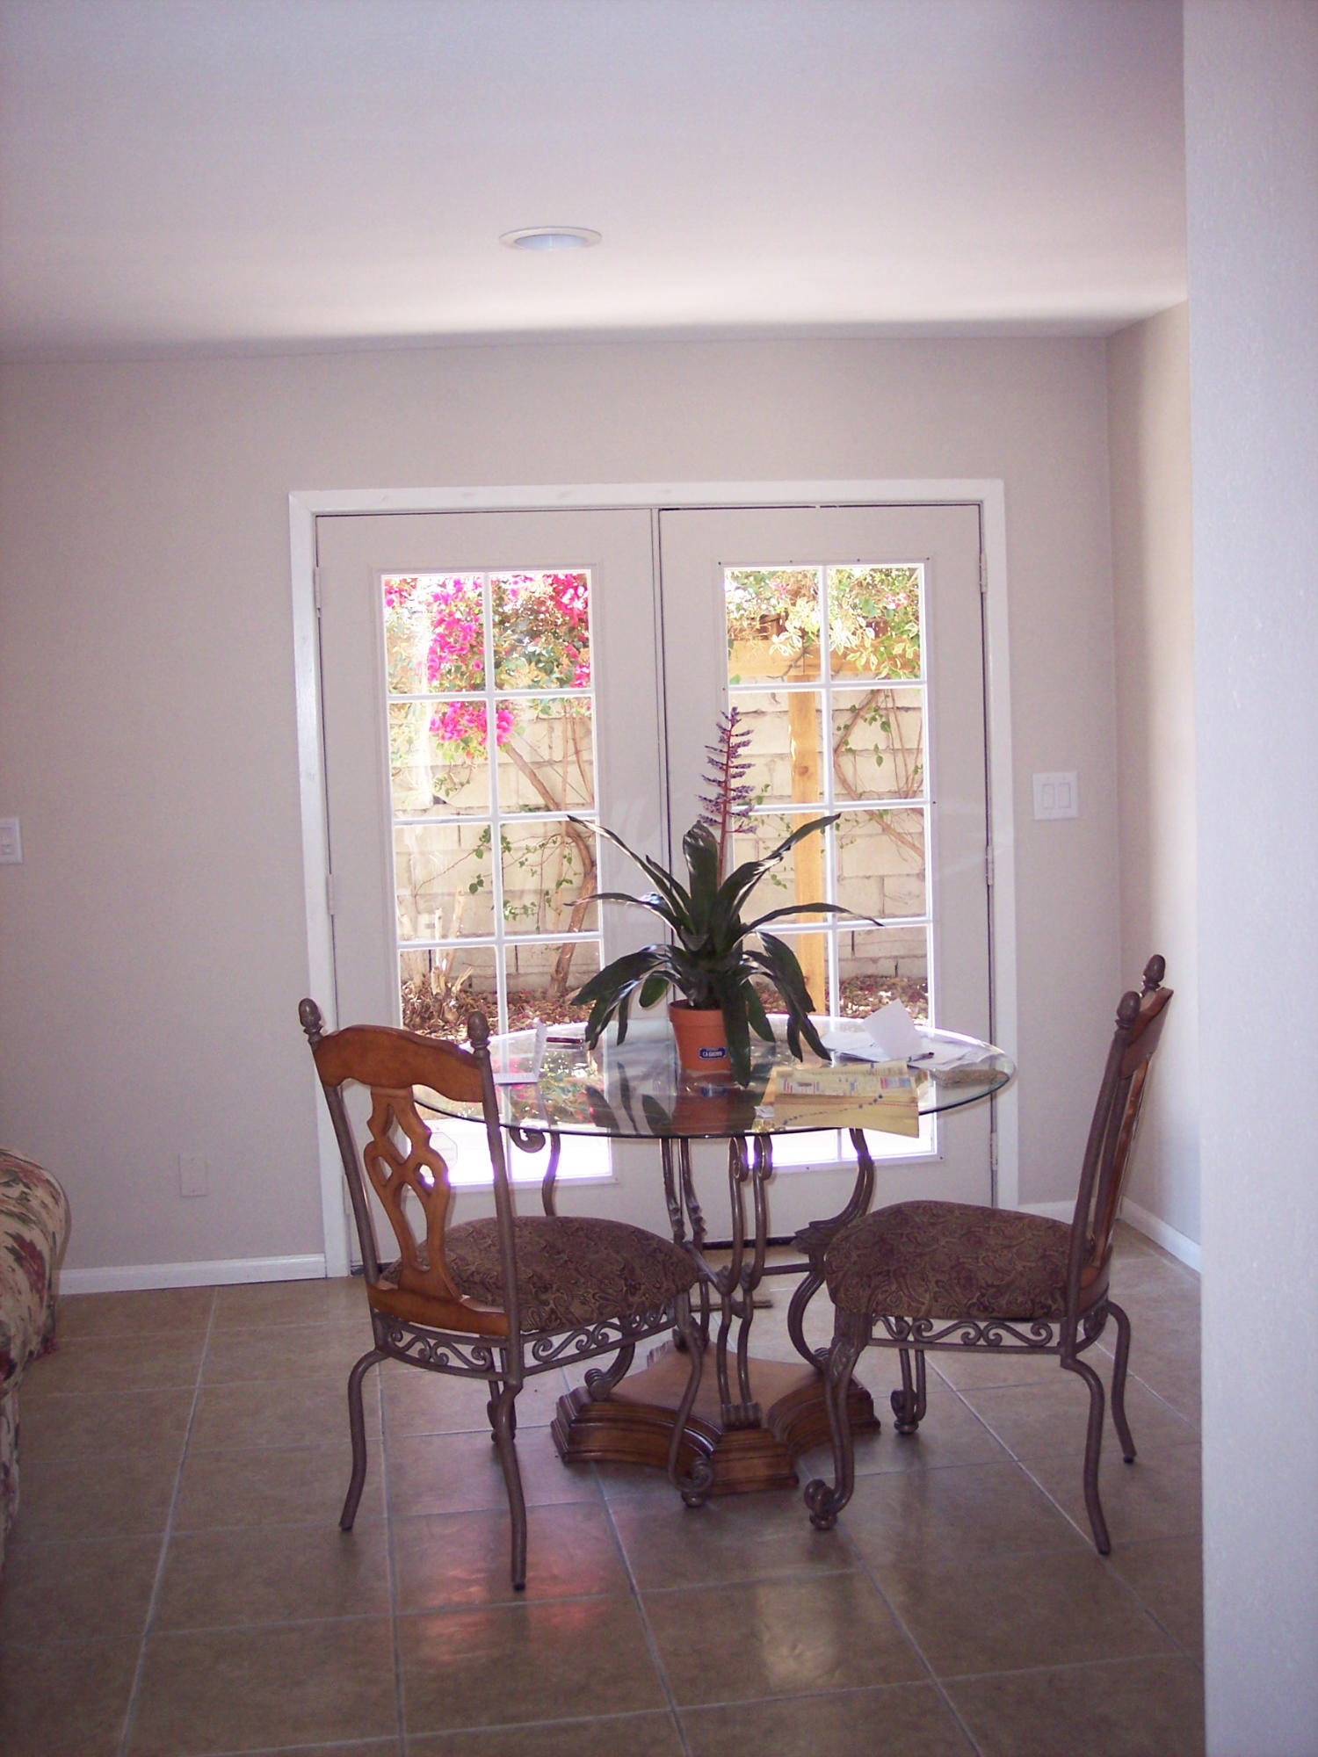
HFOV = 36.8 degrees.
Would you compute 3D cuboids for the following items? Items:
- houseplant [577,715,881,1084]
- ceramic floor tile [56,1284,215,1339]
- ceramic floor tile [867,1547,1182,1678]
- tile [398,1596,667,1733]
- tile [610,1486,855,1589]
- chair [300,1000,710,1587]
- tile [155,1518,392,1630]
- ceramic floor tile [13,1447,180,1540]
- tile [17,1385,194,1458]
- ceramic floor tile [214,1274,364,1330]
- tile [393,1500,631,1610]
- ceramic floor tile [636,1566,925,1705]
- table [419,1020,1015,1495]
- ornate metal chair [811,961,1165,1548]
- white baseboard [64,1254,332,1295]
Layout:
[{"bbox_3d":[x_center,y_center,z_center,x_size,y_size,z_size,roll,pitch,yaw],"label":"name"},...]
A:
[{"bbox_3d":[0.140,0.024,4.018,0.648,0.727,0.580,-2,5,-9],"label":"houseplant"},{"bbox_3d":[-1.337,1.122,5.074,0.406,0.010,0.406,-2,5,-9],"label":"ceramic floor tile"},{"bbox_3d":[0.603,1.220,3.289,0.406,0.010,0.406,-2,5,-9],"label":"ceramic floor tile"},{"bbox_3d":[-0.211,1.257,3.175,0.406,0.010,0.406,-2,5,-9],"label":"tile"},{"bbox_3d":[0.132,1.206,3.642,0.406,0.010,0.406,-2,5,-9],"label":"tile"},{"bbox_3d":[-0.297,0.698,3.694,0.530,1.015,0.585,2,6,35],"label":"chair"},{"bbox_3d":[-0.680,1.239,3.517,0.406,0.010,0.406,-2,5,-9],"label":"tile"},{"bbox_3d":[-1.150,1.221,3.859,0.406,0.010,0.406,-2,5,-9],"label":"ceramic floor tile"},{"bbox_3d":[-1.213,1.188,4.262,0.406,0.010,0.406,-2,5,-9],"label":"tile"},{"bbox_3d":[-0.930,1.105,5.135,0.406,0.010,0.406,-2,5,-9],"label":"ceramic floor tile"},{"bbox_3d":[-0.274,1.222,3.579,0.406,0.010,0.406,-2,5,-9],"label":"tile"},{"bbox_3d":[0.196,1.237,3.228,0.406,0.010,0.406,-2,5,-9],"label":"ceramic floor tile"},{"bbox_3d":[0.096,0.772,4.107,1.300,0.771,1.300,-2,5,-9],"label":"table"},{"bbox_3d":[0.638,0.672,3.735,0.630,1.003,0.540,0,5,22],"label":"ornate metal chair"},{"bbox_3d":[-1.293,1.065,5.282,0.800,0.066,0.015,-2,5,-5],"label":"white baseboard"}]

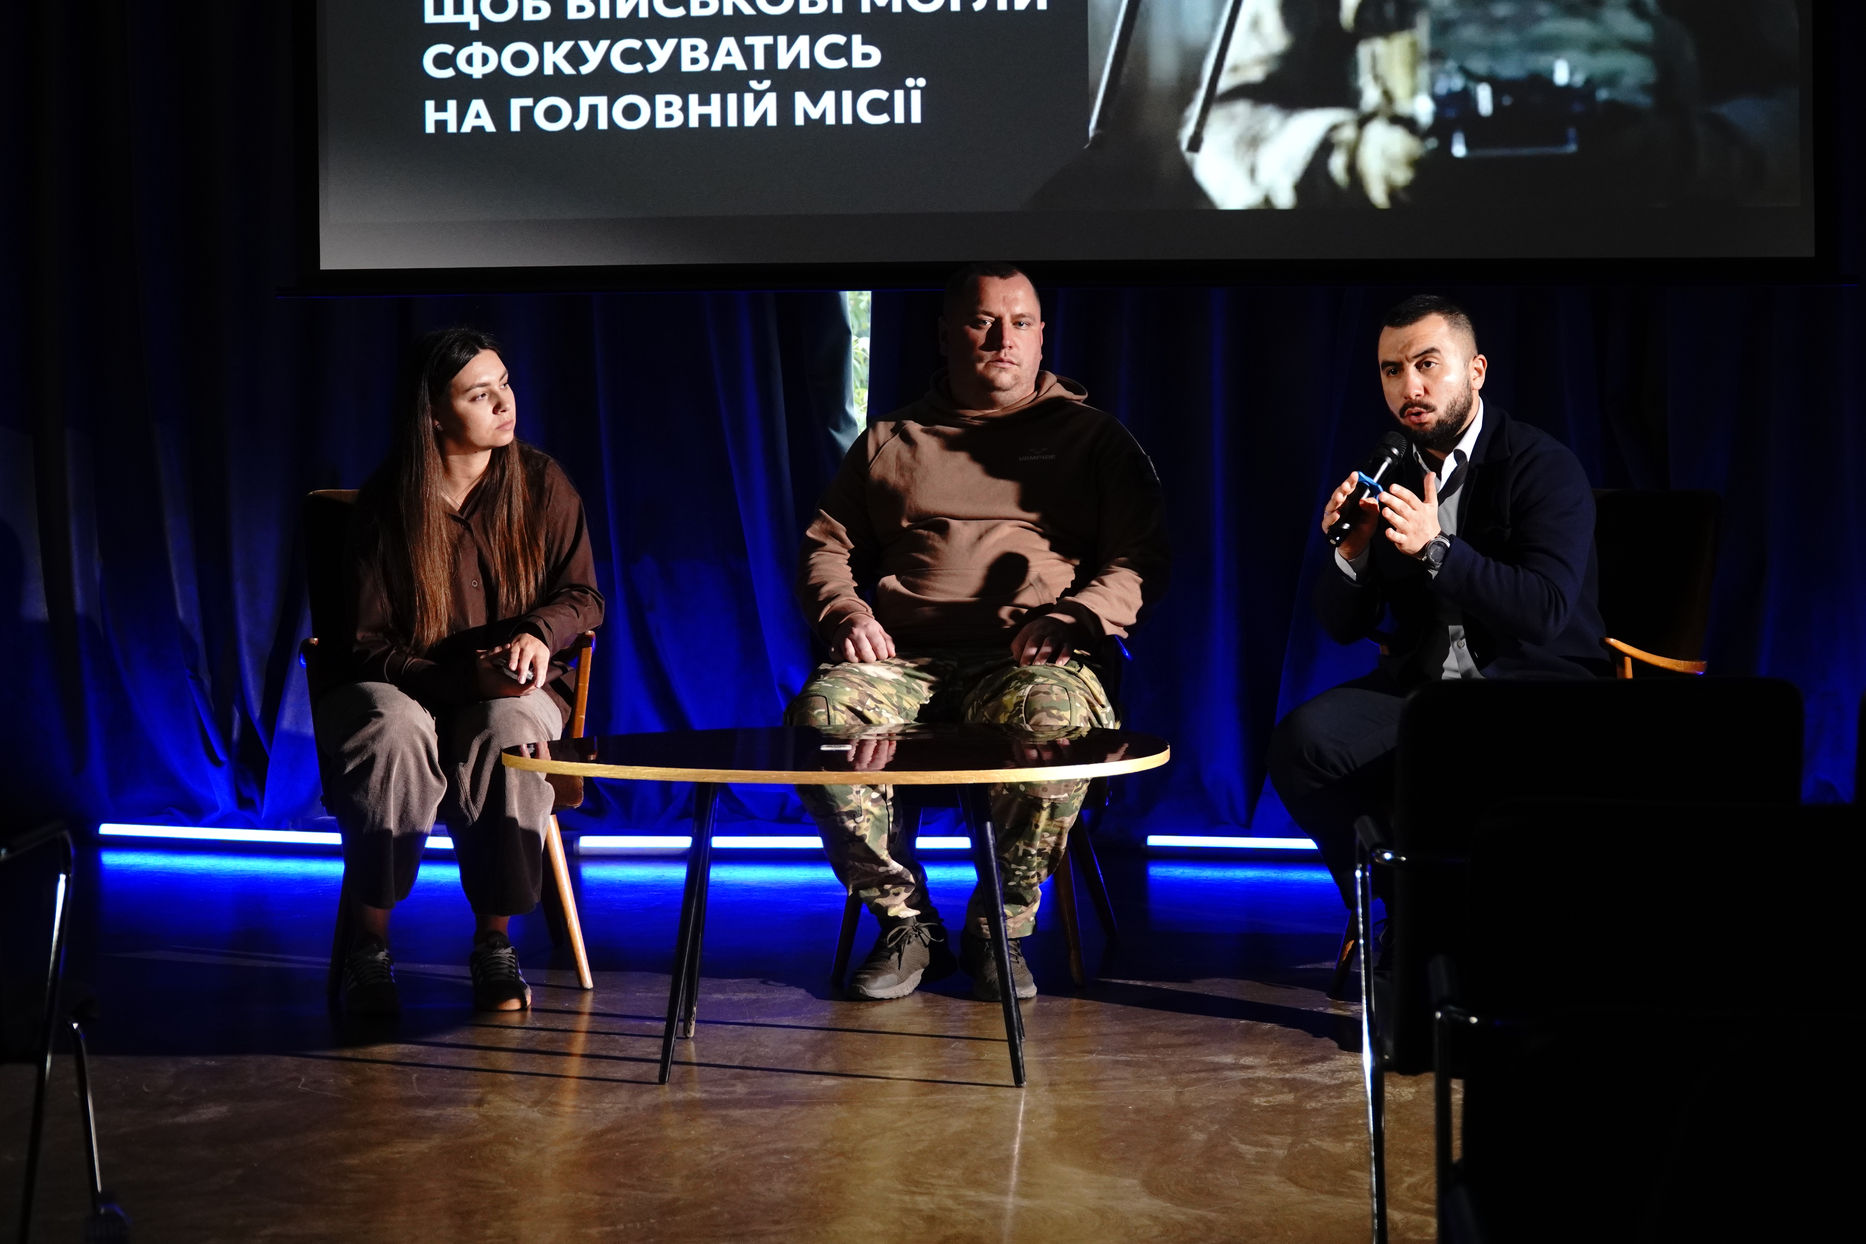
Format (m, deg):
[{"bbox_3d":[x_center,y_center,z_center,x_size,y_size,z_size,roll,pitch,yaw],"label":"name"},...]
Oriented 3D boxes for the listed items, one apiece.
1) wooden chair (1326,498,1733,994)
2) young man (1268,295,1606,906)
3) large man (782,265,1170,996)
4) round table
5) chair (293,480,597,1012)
[{"bbox_3d":[1.082,0.205,7.643,0.540,0.900,0.680,1,4,32],"label":"wooden chair"},{"bbox_3d":[0.951,0.040,7.534,0.600,1.245,0.780,2,4,35],"label":"young man"},{"bbox_3d":[0.100,-0.008,7.841,0.700,1.325,0.760,0,3,5],"label":"large man"},{"bbox_3d":[-0.153,0.455,6.845,1.080,0.515,0.980,-1,3,0],"label":"round table"},{"bbox_3d":[-0.918,0.209,7.982,0.540,0.900,0.680,-1,3,-9],"label":"chair"}]

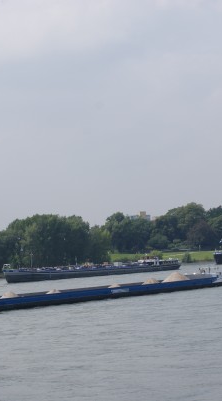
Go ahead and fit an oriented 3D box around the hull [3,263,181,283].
[{"bbox_3d":[-6.140,23.080,455.200,9.500,4.000,84.600,-4,-2,39],"label":"hull"}]

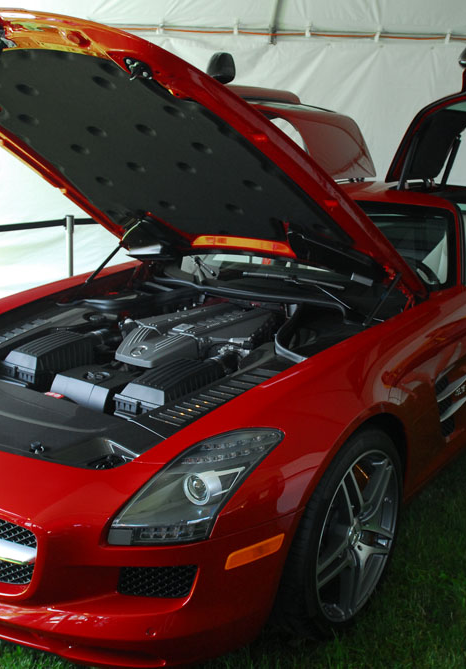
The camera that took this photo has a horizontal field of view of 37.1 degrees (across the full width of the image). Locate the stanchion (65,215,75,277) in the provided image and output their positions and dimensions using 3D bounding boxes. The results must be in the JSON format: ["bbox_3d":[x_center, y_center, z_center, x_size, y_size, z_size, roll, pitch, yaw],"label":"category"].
[{"bbox_3d":[-1.459,-0.583,6.364,0.350,1.000,0.350,-4,14,-13],"label":"stanchion"}]

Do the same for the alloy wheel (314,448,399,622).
[{"bbox_3d":[0.306,0.587,2.142,0.200,0.515,0.515,10,17,37],"label":"alloy wheel"}]

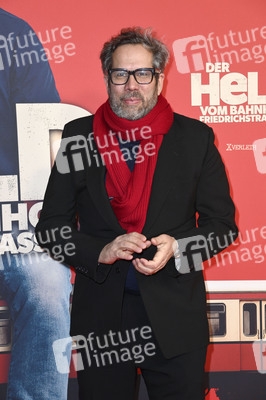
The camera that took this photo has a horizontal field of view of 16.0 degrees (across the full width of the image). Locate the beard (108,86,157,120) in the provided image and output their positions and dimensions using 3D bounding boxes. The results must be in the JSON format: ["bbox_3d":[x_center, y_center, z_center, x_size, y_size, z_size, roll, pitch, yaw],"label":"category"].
[{"bbox_3d":[0.003,-0.300,2.895,0.150,0.112,0.105,0,5,8],"label":"beard"}]

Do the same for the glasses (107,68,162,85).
[{"bbox_3d":[0.006,-0.376,2.920,0.147,0.050,0.145,0,5,8],"label":"glasses"}]

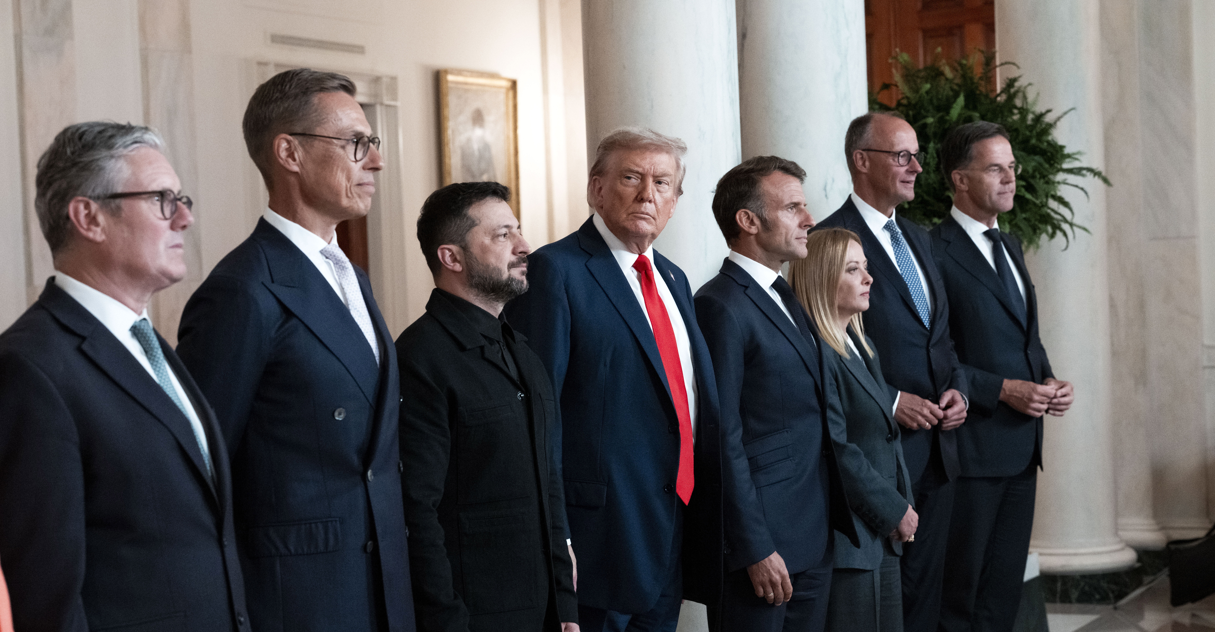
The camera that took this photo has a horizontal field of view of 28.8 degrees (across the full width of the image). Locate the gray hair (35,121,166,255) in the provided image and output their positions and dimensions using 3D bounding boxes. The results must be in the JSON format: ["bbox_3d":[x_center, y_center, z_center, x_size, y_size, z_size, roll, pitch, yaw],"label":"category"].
[{"bbox_3d":[-0.780,-0.197,3.630,0.205,0.205,0.178,-2,1,11],"label":"gray hair"}]

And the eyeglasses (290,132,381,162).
[{"bbox_3d":[-0.478,-0.293,4.056,0.143,0.047,0.142,7,3,13],"label":"eyeglasses"}]

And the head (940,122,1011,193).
[{"bbox_3d":[1.101,-0.462,7.050,0.180,0.238,0.225,-3,2,-44],"label":"head"}]

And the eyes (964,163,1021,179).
[{"bbox_3d":[1.164,-0.438,7.150,0.138,0.042,0.120,-11,10,-35],"label":"eyes"}]

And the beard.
[{"bbox_3d":[-0.222,-0.079,4.900,0.115,0.118,0.145,-2,1,29],"label":"beard"}]

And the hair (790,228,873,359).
[{"bbox_3d":[0.608,-0.062,6.450,0.225,0.355,0.205,-1,2,33],"label":"hair"}]

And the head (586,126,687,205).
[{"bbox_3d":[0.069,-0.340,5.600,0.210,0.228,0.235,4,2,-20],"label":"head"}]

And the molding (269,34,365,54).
[{"bbox_3d":[-1.669,-1.563,13.600,0.030,0.050,1.000,-1,2,27],"label":"molding"}]

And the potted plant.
[{"bbox_3d":[1.437,-0.625,9.250,1.030,0.870,1.030,-2,1,0],"label":"potted plant"}]

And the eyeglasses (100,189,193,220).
[{"bbox_3d":[-0.718,-0.170,3.620,0.140,0.049,0.145,-2,1,11],"label":"eyeglasses"}]

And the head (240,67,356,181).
[{"bbox_3d":[-0.519,-0.313,4.080,0.222,0.232,0.170,-2,2,13],"label":"head"}]

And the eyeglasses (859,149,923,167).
[{"bbox_3d":[0.819,-0.455,6.823,0.143,0.046,0.142,5,6,38],"label":"eyeglasses"}]

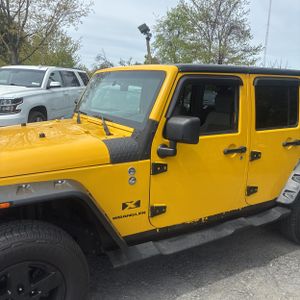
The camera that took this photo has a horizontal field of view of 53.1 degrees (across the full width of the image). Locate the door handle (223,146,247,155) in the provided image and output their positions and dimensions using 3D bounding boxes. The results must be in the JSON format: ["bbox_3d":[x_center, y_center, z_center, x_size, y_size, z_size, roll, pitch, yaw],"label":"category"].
[{"bbox_3d":[0.722,0.003,2.551,0.233,0.043,0.050,-6,13,-27],"label":"door handle"}]

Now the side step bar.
[{"bbox_3d":[0.522,0.696,2.560,1.795,0.085,0.165,-6,13,-27],"label":"side step bar"}]

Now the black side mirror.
[{"bbox_3d":[0.196,-0.090,2.139,0.215,0.295,0.250,-6,13,-27],"label":"black side mirror"}]

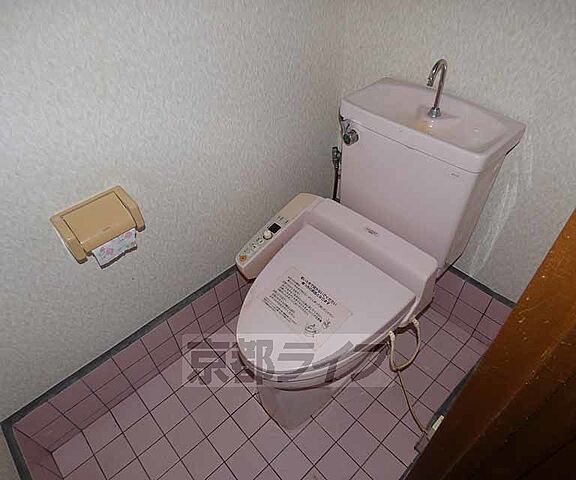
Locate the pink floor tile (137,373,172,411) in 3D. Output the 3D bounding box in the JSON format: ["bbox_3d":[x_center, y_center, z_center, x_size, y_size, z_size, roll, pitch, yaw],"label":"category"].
[{"bbox_3d":[-0.472,0.550,1.247,0.097,0.010,0.097,-33,50,-27],"label":"pink floor tile"}]

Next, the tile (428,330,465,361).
[{"bbox_3d":[0.593,0.400,1.318,0.097,0.010,0.097,-33,50,-27],"label":"tile"}]

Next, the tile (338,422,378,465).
[{"bbox_3d":[0.230,0.654,1.112,0.098,0.010,0.100,-34,50,-28],"label":"tile"}]

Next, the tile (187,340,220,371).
[{"bbox_3d":[-0.325,0.441,1.317,0.098,0.010,0.103,-34,52,-28],"label":"tile"}]

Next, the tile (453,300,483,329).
[{"bbox_3d":[0.681,0.283,1.315,0.010,0.097,0.097,-33,50,-27],"label":"tile"}]

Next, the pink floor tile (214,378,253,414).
[{"bbox_3d":[-0.189,0.541,1.207,0.098,0.010,0.098,-34,52,-28],"label":"pink floor tile"}]

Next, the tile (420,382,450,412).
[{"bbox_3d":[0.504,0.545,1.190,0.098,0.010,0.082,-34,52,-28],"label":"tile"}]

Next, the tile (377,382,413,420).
[{"bbox_3d":[0.369,0.542,1.177,0.098,0.010,0.098,-34,52,-28],"label":"tile"}]

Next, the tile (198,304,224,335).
[{"bbox_3d":[-0.294,0.317,1.345,0.098,0.118,0.010,-34,52,-28],"label":"tile"}]

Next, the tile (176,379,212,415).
[{"bbox_3d":[-0.329,0.539,1.217,0.098,0.010,0.098,-34,52,-28],"label":"tile"}]

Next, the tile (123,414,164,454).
[{"bbox_3d":[-0.484,0.657,1.168,0.098,0.010,0.100,-34,50,-28],"label":"tile"}]

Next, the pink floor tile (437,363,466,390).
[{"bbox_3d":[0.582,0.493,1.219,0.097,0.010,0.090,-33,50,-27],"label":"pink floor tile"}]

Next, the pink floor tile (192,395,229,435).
[{"bbox_3d":[-0.264,0.598,1.178,0.098,0.010,0.098,-34,52,-28],"label":"pink floor tile"}]

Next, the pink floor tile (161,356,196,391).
[{"bbox_3d":[-0.398,0.489,1.272,0.098,0.010,0.103,-34,52,-28],"label":"pink floor tile"}]

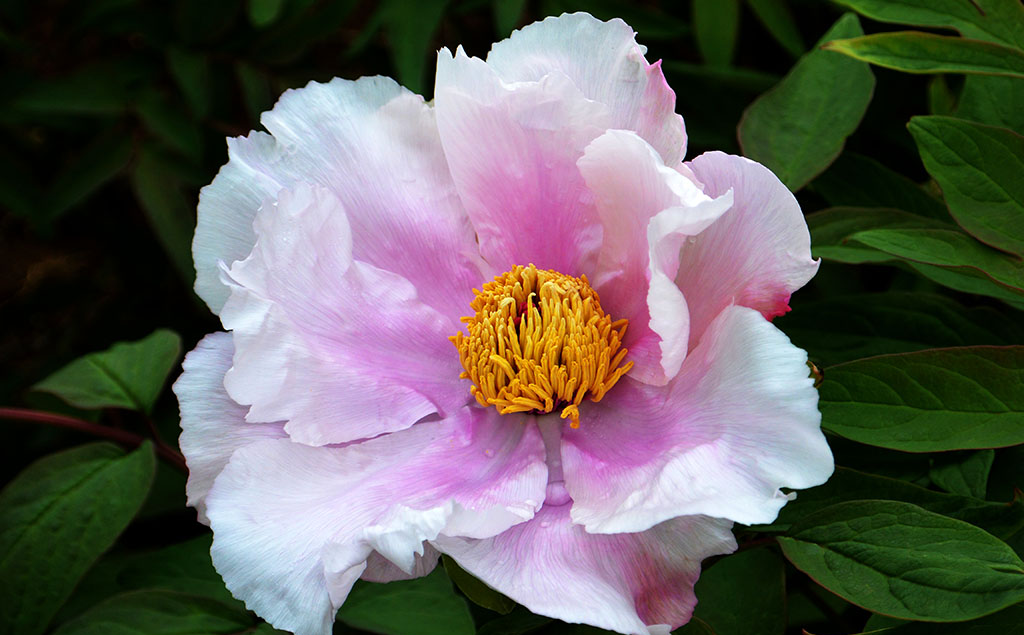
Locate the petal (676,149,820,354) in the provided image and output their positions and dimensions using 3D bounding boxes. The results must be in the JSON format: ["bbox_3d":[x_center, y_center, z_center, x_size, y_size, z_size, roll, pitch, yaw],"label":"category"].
[{"bbox_3d":[0.067,-0.017,0.665,0.050,0.066,0.026,27,7,20],"label":"petal"}]

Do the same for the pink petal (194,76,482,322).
[{"bbox_3d":[-0.048,-0.034,0.665,0.076,0.032,0.074,40,74,-10],"label":"pink petal"}]

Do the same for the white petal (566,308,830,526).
[{"bbox_3d":[0.051,0.029,0.643,0.072,0.030,0.060,13,65,13],"label":"white petal"}]

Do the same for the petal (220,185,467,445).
[{"bbox_3d":[-0.047,-0.001,0.650,0.074,0.032,0.070,-4,77,-22],"label":"petal"}]

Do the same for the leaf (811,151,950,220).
[{"bbox_3d":[0.120,-0.042,0.750,0.054,0.012,0.026,11,49,6],"label":"leaf"}]

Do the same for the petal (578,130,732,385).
[{"bbox_3d":[0.040,-0.016,0.652,0.042,0.070,0.034,7,9,33],"label":"petal"}]

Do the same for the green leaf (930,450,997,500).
[{"bbox_3d":[0.140,0.047,0.720,0.023,0.008,0.028,24,57,17],"label":"green leaf"}]

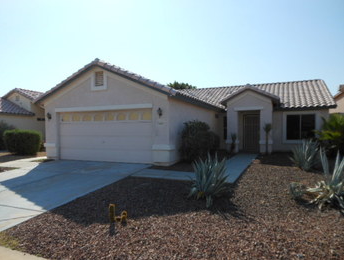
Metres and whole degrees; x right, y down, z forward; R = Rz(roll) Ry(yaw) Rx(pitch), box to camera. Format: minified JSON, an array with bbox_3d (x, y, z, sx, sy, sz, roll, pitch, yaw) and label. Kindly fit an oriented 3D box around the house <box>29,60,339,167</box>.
[{"bbox_3d":[2.754,-1.091,15.586,12.730,4.900,15.060,0,0,24],"label":"house"}]

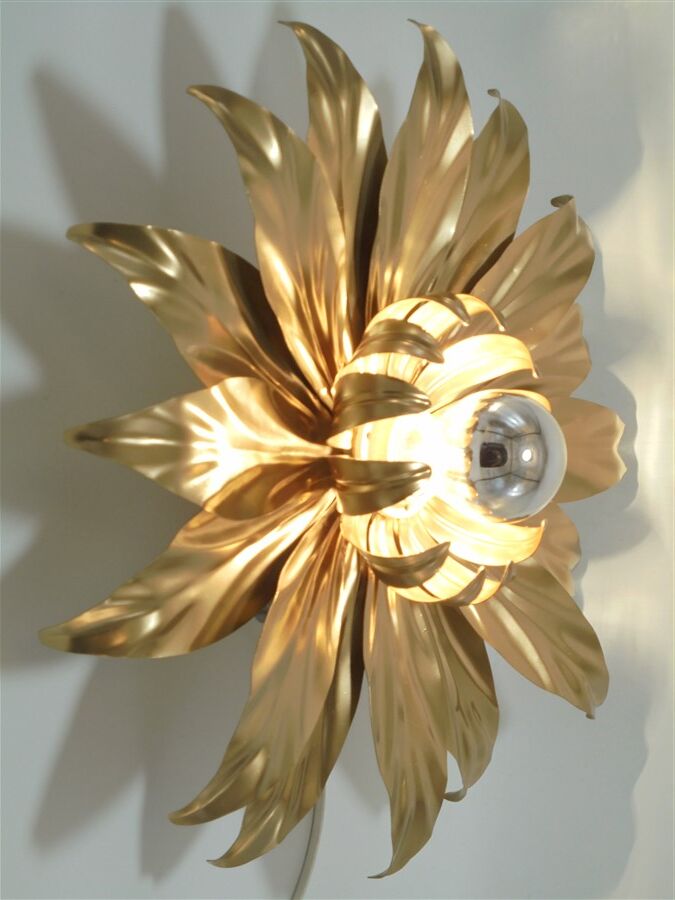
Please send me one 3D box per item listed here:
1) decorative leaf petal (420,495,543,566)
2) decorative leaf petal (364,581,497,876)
[{"bbox_3d":[0.075,0.043,0.672,0.069,0.040,0.022,16,145,28],"label":"decorative leaf petal"},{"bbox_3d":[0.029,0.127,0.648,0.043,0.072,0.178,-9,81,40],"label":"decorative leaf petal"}]

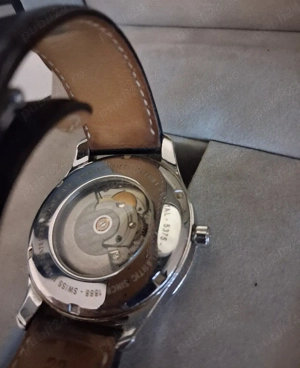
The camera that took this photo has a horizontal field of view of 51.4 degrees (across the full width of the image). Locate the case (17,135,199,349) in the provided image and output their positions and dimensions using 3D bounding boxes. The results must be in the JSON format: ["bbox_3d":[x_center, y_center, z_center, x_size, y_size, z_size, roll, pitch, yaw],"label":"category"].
[{"bbox_3d":[-0.010,0.012,0.079,0.043,0.011,0.051,1,61,19],"label":"case"}]

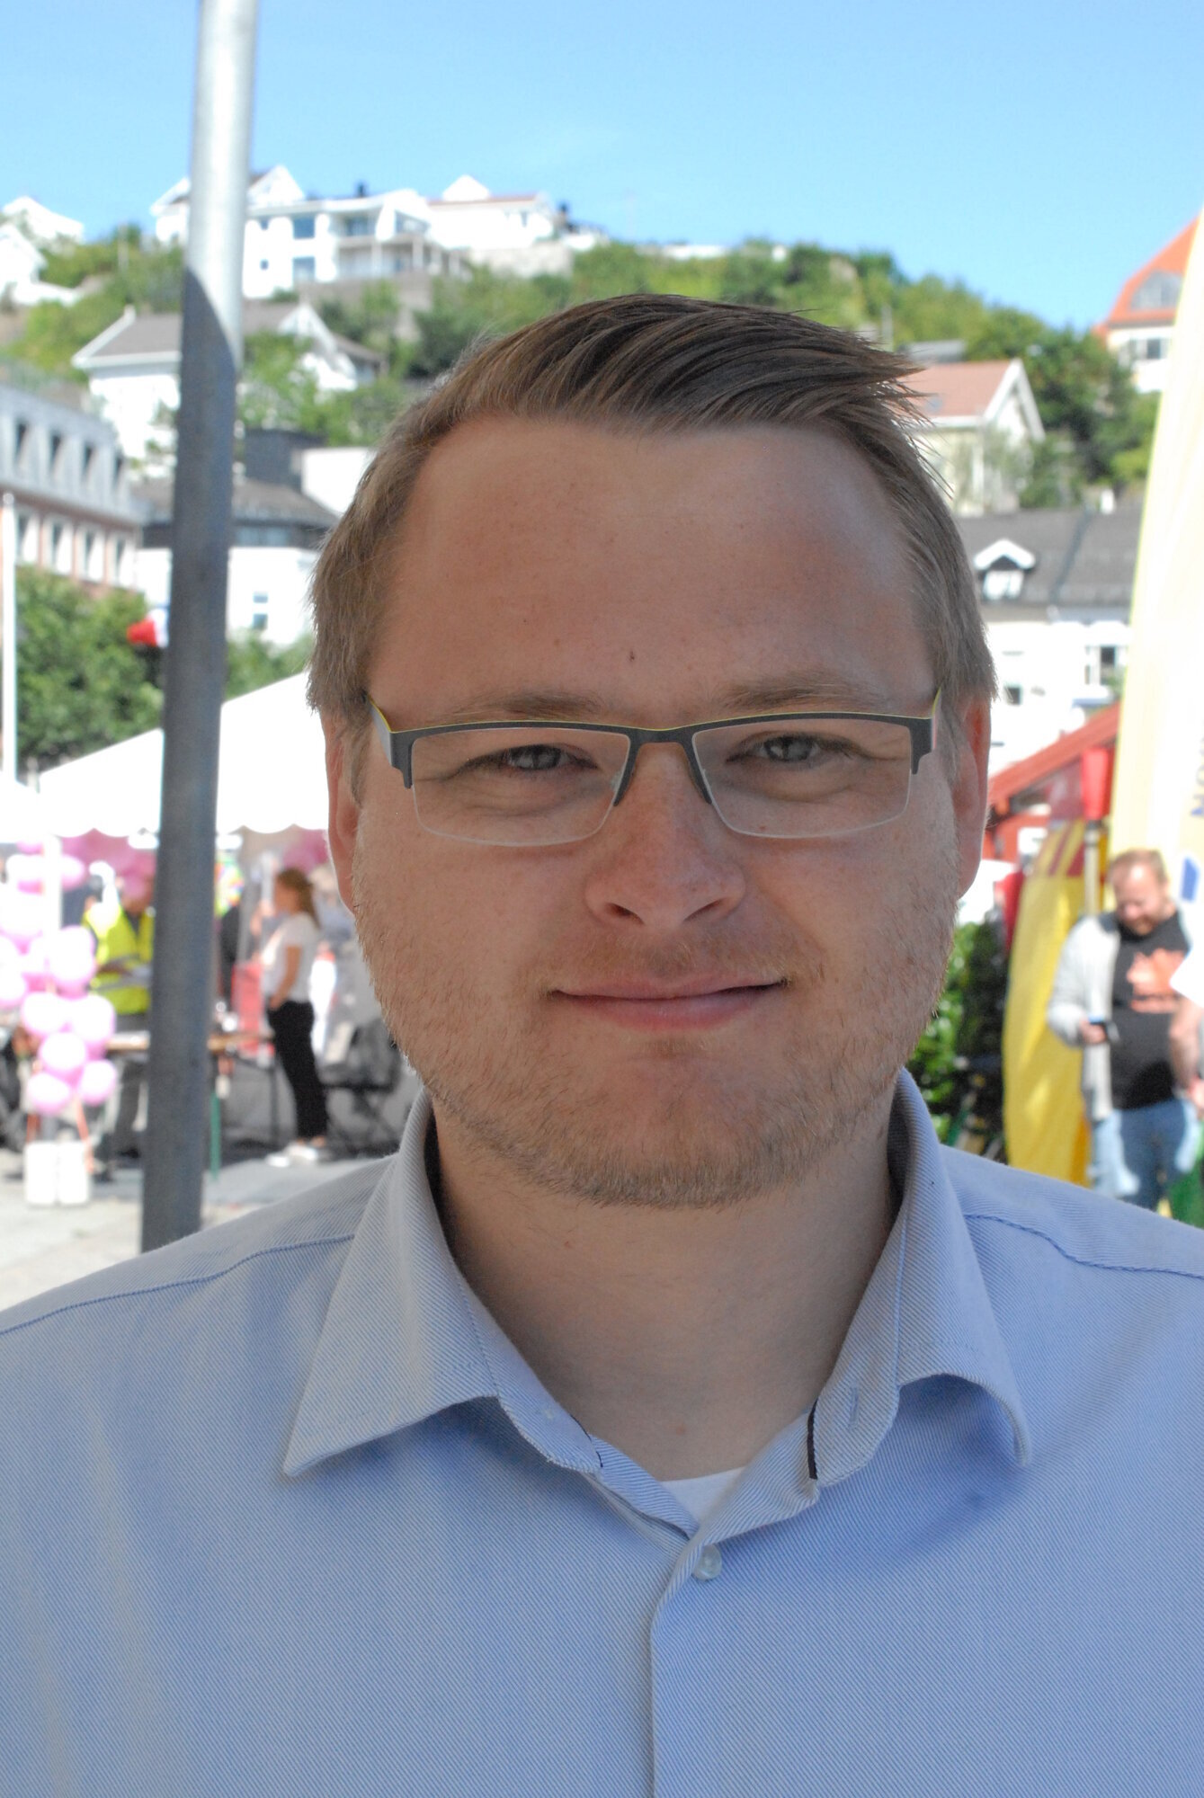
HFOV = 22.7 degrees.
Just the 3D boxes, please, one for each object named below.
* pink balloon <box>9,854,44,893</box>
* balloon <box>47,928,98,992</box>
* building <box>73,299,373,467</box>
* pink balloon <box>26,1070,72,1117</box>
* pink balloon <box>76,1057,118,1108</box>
[{"bbox_3d":[-2.936,-0.129,15.300,0.235,0.260,0.235,0,1,0],"label":"pink balloon"},{"bbox_3d":[-2.668,0.300,15.100,0.245,0.290,0.245,0,1,0],"label":"balloon"},{"bbox_3d":[-18.120,-25.019,145.000,12.000,8.200,9.500,0,0,25],"label":"building"},{"bbox_3d":[-2.781,0.979,15.100,0.235,0.255,0.235,0,1,0],"label":"pink balloon"},{"bbox_3d":[-2.490,0.908,14.800,0.220,0.250,0.220,0,0,0],"label":"pink balloon"}]

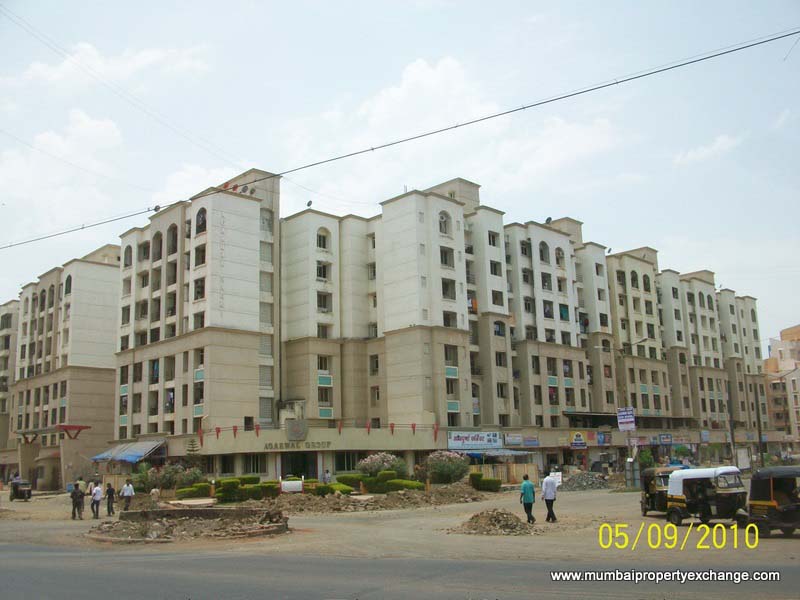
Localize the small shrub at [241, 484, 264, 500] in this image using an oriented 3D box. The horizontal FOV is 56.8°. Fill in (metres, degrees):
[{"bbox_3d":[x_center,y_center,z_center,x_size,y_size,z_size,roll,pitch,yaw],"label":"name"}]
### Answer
[{"bbox_3d":[-9.035,11.792,45.300,1.400,0.950,1.200,-1,-12,0],"label":"small shrub"}]

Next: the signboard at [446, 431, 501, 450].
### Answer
[{"bbox_3d":[6.512,11.838,62.282,7.130,1.390,0.150,10,-17,-44],"label":"signboard"}]

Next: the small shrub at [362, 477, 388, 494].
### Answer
[{"bbox_3d":[-1.569,11.850,47.348,1.681,1.068,1.300,-1,-12,-2],"label":"small shrub"}]

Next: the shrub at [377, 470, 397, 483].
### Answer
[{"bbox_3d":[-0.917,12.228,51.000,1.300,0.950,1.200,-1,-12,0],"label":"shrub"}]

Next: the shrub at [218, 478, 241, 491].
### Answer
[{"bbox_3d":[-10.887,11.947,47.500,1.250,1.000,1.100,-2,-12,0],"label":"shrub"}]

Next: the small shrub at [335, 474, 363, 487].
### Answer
[{"bbox_3d":[-3.688,13.254,54.000,1.600,1.000,1.300,-2,-12,0],"label":"small shrub"}]

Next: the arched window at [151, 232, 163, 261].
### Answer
[{"bbox_3d":[-22.965,-5.098,70.453,0.300,2.950,2.080,10,-17,-44],"label":"arched window"}]

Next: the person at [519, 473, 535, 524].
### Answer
[{"bbox_3d":[4.303,6.711,24.900,0.520,1.620,0.420,0,-12,-7],"label":"person"}]

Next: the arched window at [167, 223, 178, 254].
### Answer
[{"bbox_3d":[-21.014,-5.618,68.669,0.300,2.850,2.000,10,-17,-43],"label":"arched window"}]

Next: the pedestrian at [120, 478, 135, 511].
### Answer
[{"bbox_3d":[-14.813,10.617,40.200,0.620,1.700,0.360,-3,-12,6],"label":"pedestrian"}]

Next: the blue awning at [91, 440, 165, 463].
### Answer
[{"bbox_3d":[-22.852,12.872,62.159,2.300,1.700,8.600,10,-17,-43],"label":"blue awning"}]

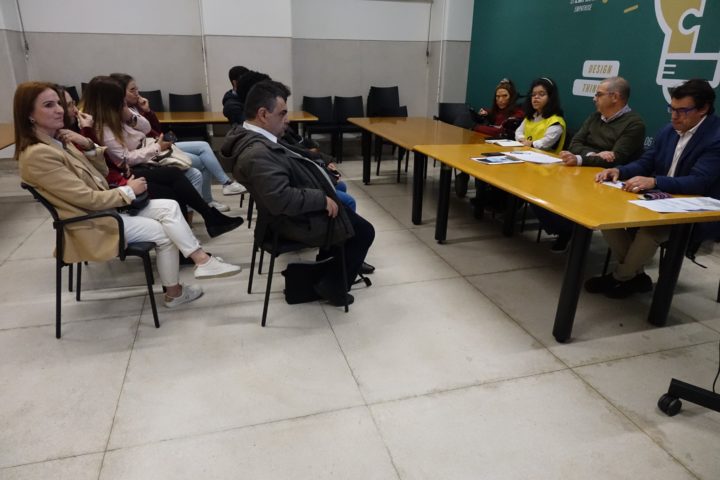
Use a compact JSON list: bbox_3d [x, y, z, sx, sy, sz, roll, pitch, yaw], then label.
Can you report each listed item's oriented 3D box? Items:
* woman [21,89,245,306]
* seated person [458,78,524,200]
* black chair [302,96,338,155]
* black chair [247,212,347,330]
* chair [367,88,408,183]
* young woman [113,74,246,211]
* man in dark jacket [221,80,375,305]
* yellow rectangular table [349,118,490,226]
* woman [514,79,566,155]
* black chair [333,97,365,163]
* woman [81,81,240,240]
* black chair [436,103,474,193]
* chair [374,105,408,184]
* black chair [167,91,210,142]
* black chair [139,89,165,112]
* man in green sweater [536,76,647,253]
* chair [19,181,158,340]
[{"bbox_3d":[-1.154,-0.186,2.532,0.960,1.230,0.560,-5,21,-15],"label":"woman"},{"bbox_3d":[1.359,-1.044,4.998,0.760,1.210,0.520,-8,22,-23],"label":"seated person"},{"bbox_3d":[-0.547,-1.525,6.713,0.460,0.830,0.550,-5,21,-15],"label":"black chair"},{"bbox_3d":[-0.360,-0.013,2.734,0.550,0.820,0.480,-7,22,-20],"label":"black chair"},{"bbox_3d":[0.431,-1.279,5.947,0.470,0.960,0.540,-8,22,-24],"label":"chair"},{"bbox_3d":[-1.541,-0.778,4.112,1.020,1.240,0.500,-5,21,-15],"label":"young woman"},{"bbox_3d":[-0.293,-0.210,2.611,0.850,1.250,0.620,-7,22,-21],"label":"man in dark jacket"},{"bbox_3d":[0.621,-0.759,4.883,1.020,0.730,2.000,-5,21,-15],"label":"yellow rectangular table"},{"bbox_3d":[1.405,-0.687,4.003,0.700,1.240,0.480,-11,24,-29],"label":"woman"},{"bbox_3d":[-0.099,-1.564,6.836,0.460,0.830,0.550,-5,21,-15],"label":"black chair"},{"bbox_3d":[-1.430,-0.561,3.542,1.030,1.240,0.500,-5,21,-15],"label":"woman"},{"bbox_3d":[1.325,-1.320,6.270,0.480,0.820,0.550,-4,21,-13],"label":"black chair"},{"bbox_3d":[0.528,-1.165,5.823,0.460,0.820,0.540,-11,24,-28],"label":"chair"},{"bbox_3d":[-2.296,-1.454,6.445,0.460,0.830,0.550,-5,21,-15],"label":"black chair"},{"bbox_3d":[-2.954,-1.567,6.617,0.460,0.910,0.540,-5,21,-15],"label":"black chair"},{"bbox_3d":[1.604,-0.499,3.455,0.780,1.270,0.600,-5,21,-15],"label":"man in green sweater"},{"bbox_3d":[-1.340,0.031,2.556,0.550,0.800,0.540,-5,21,-15],"label":"chair"}]

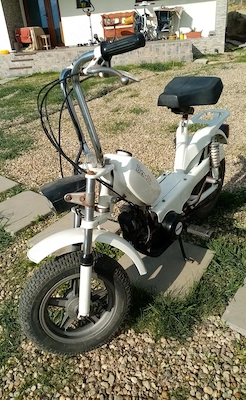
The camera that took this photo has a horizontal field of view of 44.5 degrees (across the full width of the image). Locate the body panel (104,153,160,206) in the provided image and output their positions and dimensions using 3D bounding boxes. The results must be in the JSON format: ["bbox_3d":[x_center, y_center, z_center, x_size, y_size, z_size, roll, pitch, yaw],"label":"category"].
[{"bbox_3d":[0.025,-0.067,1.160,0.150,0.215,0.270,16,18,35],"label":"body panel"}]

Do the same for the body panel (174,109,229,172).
[{"bbox_3d":[0.400,-0.333,1.577,0.170,0.240,0.500,16,35,35],"label":"body panel"}]

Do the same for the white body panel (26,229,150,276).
[{"bbox_3d":[-0.112,0.194,1.076,0.420,0.170,0.105,1,12,-16],"label":"white body panel"}]

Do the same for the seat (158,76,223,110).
[{"bbox_3d":[0.276,-0.470,1.349,0.230,0.115,0.300,16,35,35],"label":"seat"}]

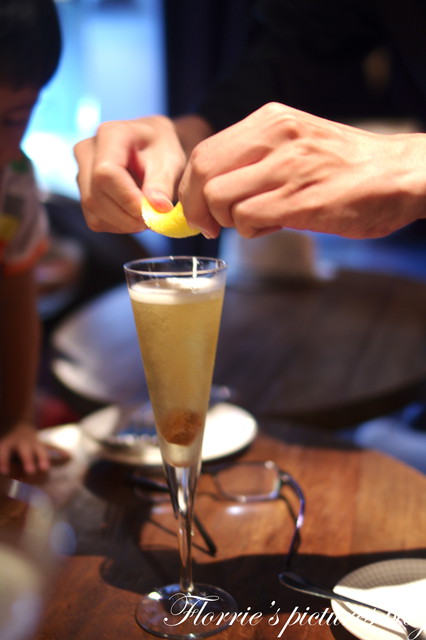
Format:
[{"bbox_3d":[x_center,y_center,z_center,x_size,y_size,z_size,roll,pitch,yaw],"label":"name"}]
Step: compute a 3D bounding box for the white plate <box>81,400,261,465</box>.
[{"bbox_3d":[-0.043,0.117,0.803,0.173,0.020,0.173,-1,12,0],"label":"white plate"}]

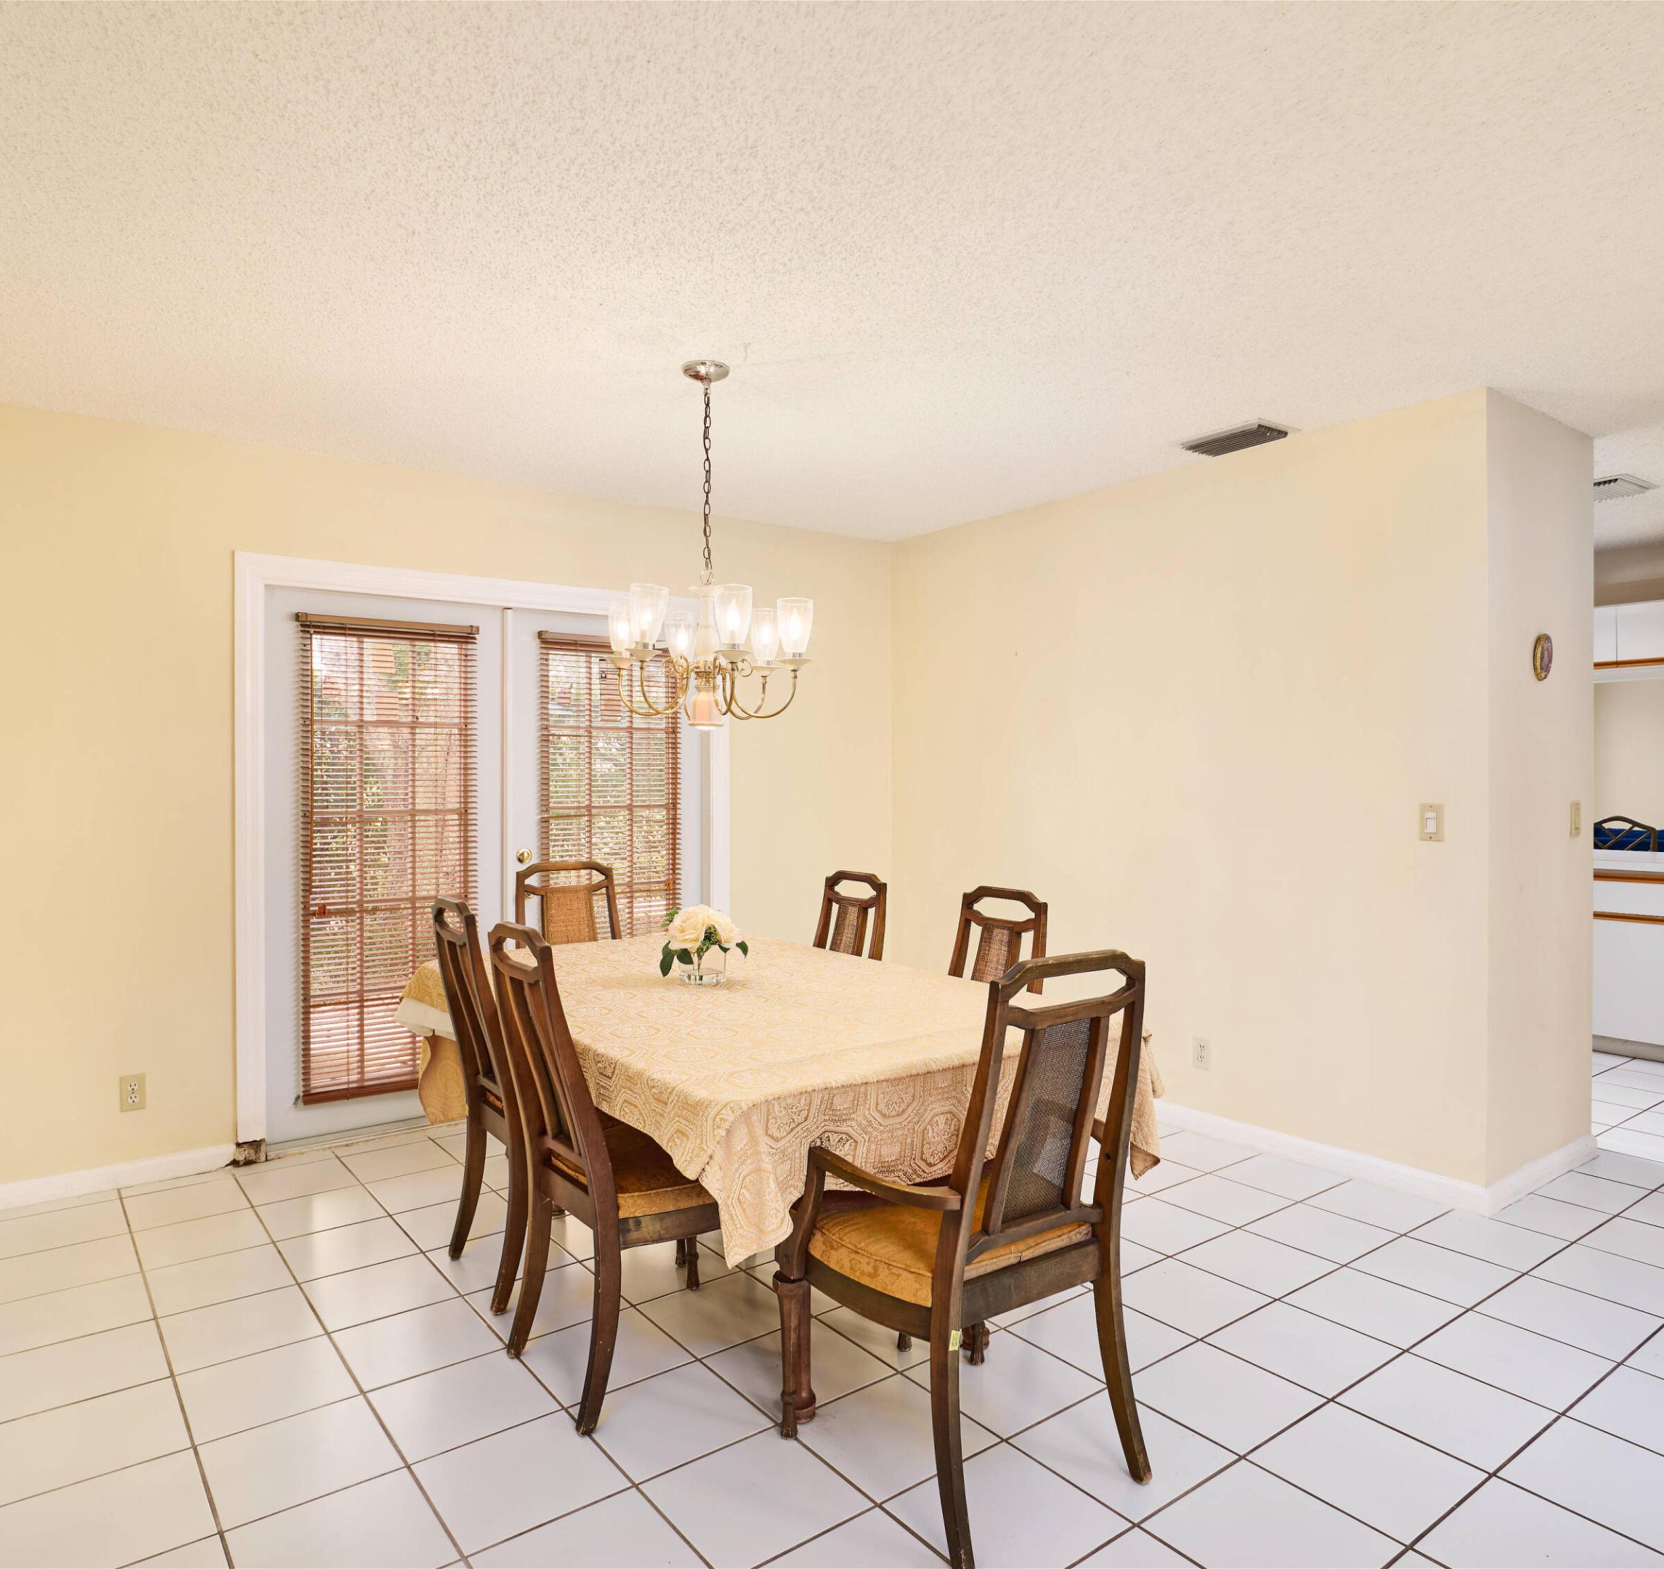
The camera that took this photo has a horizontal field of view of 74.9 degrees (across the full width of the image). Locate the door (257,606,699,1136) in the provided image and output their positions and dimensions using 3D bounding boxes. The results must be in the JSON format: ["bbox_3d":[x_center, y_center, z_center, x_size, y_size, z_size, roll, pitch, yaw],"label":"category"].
[{"bbox_3d":[-1.276,0.291,4.310,1.755,1.935,0.080,0,0,-37],"label":"door"}]

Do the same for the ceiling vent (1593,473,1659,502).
[{"bbox_3d":[3.034,-1.179,4.337,0.320,0.030,0.340,0,0,-37],"label":"ceiling vent"}]

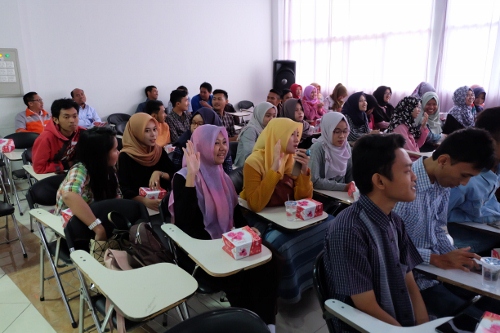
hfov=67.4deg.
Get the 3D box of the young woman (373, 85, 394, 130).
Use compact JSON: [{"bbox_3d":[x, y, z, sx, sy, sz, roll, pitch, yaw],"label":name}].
[{"bbox_3d":[1.966,-0.438,5.211,0.480,1.310,0.750,-11,18,-37],"label":"young woman"}]

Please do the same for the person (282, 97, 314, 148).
[{"bbox_3d":[0.540,-0.029,3.825,0.460,1.294,0.750,-12,18,-39],"label":"person"}]

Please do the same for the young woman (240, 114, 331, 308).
[{"bbox_3d":[0.239,0.313,2.539,0.520,1.266,0.700,-12,19,-39],"label":"young woman"}]

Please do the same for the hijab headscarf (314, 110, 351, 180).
[{"bbox_3d":[0.565,-0.146,2.600,0.270,0.450,0.270,-7,16,-26],"label":"hijab headscarf"}]

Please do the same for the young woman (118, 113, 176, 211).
[{"bbox_3d":[-0.643,0.290,2.594,0.480,1.292,0.720,-10,17,-34],"label":"young woman"}]

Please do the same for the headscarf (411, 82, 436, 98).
[{"bbox_3d":[2.434,-0.957,5.200,0.290,0.400,0.300,-10,18,-35],"label":"headscarf"}]

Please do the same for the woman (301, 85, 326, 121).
[{"bbox_3d":[1.088,-0.567,5.712,0.800,1.260,0.480,12,19,40],"label":"woman"}]

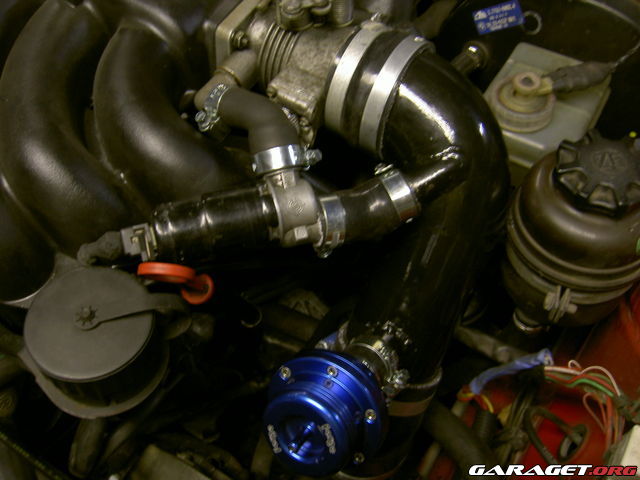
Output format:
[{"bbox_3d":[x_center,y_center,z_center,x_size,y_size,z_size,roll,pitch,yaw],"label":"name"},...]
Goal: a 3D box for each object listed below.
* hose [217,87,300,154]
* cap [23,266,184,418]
[{"bbox_3d":[-0.040,-0.078,0.405,0.055,0.036,0.046,2,62,-5],"label":"hose"},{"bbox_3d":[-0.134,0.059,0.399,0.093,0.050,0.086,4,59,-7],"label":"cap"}]

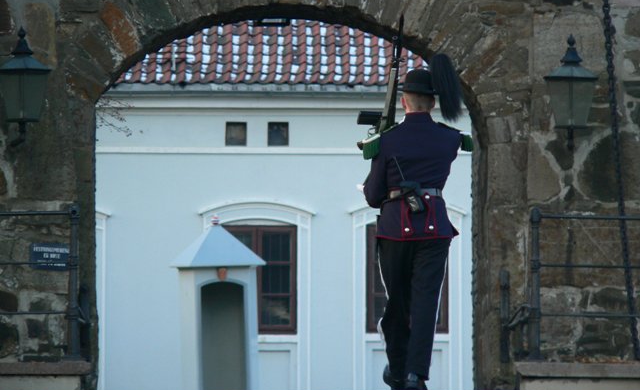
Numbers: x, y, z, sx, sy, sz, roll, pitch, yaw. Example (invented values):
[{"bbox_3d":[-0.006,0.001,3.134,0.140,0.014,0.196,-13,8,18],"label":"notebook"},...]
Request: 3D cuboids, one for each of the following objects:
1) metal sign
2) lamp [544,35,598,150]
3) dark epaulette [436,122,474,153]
[{"bbox_3d":[-1.722,0.402,46.100,0.280,0.175,0.020,2,-1,0],"label":"metal sign"},{"bbox_3d":[1.602,-0.653,45.700,0.345,0.730,0.370,0,-1,0],"label":"lamp"},{"bbox_3d":[0.776,-0.336,41.250,0.200,0.165,0.130,0,-1,-9],"label":"dark epaulette"}]

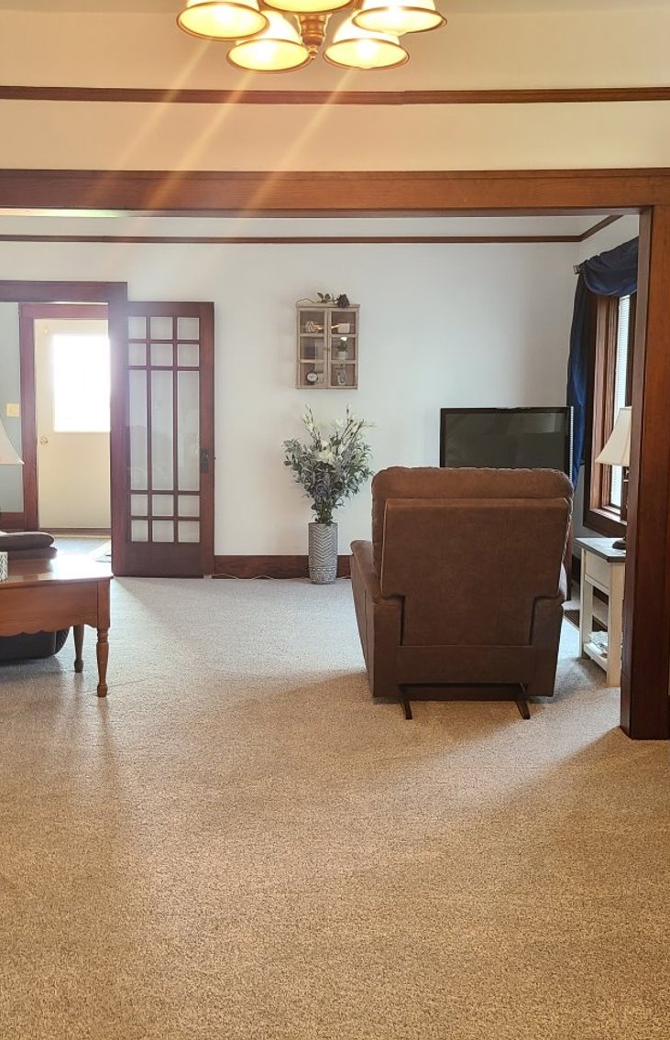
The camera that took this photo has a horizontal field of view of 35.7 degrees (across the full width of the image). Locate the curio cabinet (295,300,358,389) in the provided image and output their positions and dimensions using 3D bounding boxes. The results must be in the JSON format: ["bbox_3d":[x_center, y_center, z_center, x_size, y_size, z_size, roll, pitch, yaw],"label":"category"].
[{"bbox_3d":[-0.054,-1.251,7.548,0.440,0.605,0.140,0,6,0],"label":"curio cabinet"}]

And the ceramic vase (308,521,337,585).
[{"bbox_3d":[-0.091,0.238,7.675,0.210,0.445,0.210,0,6,0],"label":"ceramic vase"}]

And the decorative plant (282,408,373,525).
[{"bbox_3d":[-0.062,-0.376,7.535,0.640,0.850,0.520,0,6,0],"label":"decorative plant"}]

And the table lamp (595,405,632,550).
[{"bbox_3d":[1.484,-0.208,5.079,0.370,0.680,0.370,0,6,0],"label":"table lamp"}]

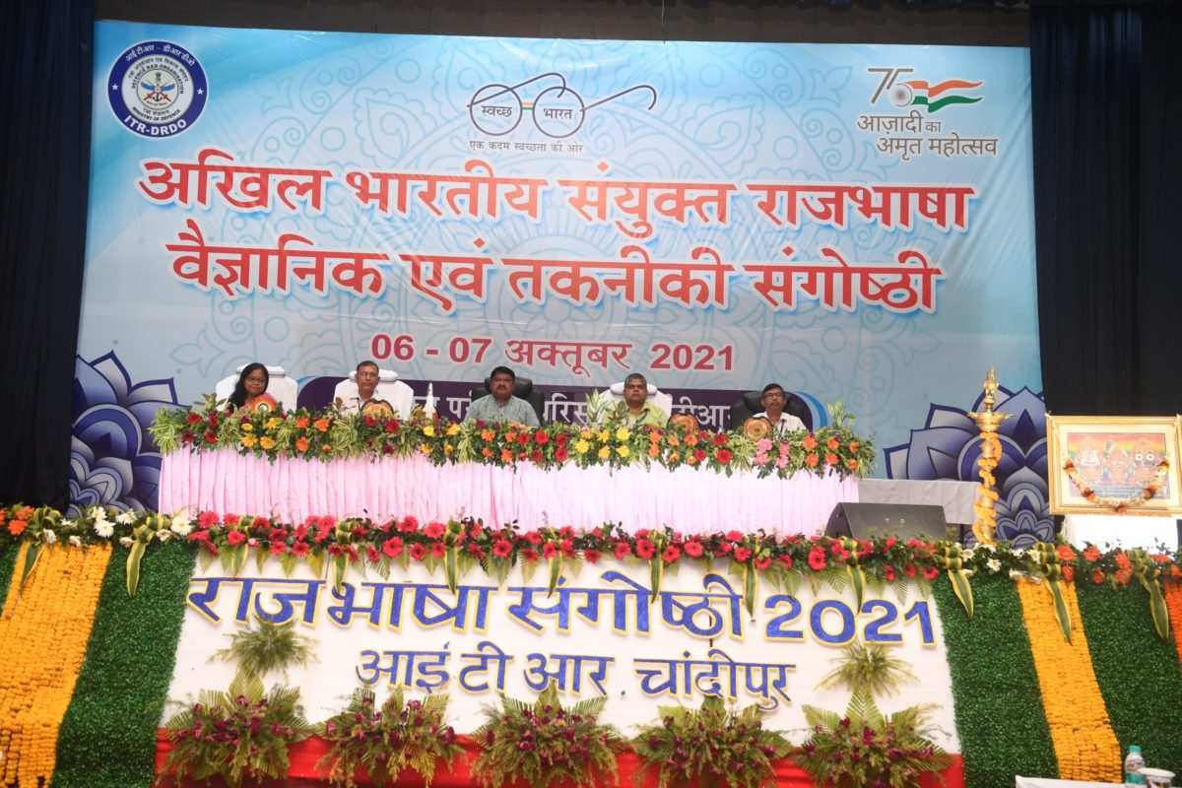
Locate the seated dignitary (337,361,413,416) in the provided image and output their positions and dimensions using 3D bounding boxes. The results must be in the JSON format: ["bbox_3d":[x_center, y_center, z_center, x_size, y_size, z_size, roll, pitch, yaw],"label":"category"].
[{"bbox_3d":[-1.683,0.402,9.610,0.560,1.340,0.780,2,-6,0],"label":"seated dignitary"}]

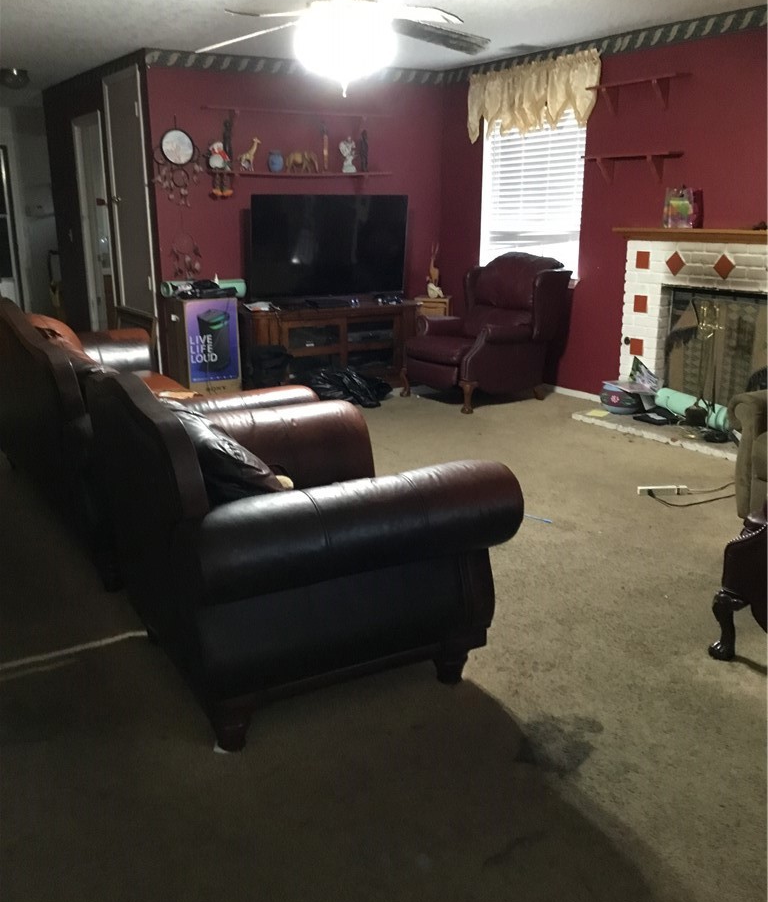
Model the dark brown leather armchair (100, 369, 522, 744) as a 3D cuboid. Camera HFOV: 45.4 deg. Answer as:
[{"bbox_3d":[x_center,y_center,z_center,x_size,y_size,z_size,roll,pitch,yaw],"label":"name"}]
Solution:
[{"bbox_3d":[-0.328,0.198,2.848,1.044,0.993,1.124,-9,18,-27],"label":"dark brown leather armchair"}]

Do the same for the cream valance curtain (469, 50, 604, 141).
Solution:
[{"bbox_3d":[1.058,-2.555,6.679,0.120,0.500,1.370,-10,18,-31],"label":"cream valance curtain"}]

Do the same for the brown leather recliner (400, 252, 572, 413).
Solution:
[{"bbox_3d":[0.756,-0.903,6.697,0.972,1.032,0.790,-11,19,-34],"label":"brown leather recliner"}]

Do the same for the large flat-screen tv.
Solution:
[{"bbox_3d":[-0.399,-1.556,7.078,1.330,0.800,0.180,-9,17,-28],"label":"large flat-screen tv"}]

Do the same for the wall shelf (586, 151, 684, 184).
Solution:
[{"bbox_3d":[1.604,-1.847,5.992,0.131,0.191,0.779,-9,18,-29],"label":"wall shelf"}]

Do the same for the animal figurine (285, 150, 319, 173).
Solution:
[{"bbox_3d":[-0.639,-2.244,7.108,0.297,0.175,0.093,-7,17,-23],"label":"animal figurine"}]

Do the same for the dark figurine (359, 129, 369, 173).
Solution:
[{"bbox_3d":[-0.168,-2.381,7.287,0.070,0.325,0.065,-10,18,-31],"label":"dark figurine"}]

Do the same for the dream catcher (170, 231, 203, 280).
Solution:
[{"bbox_3d":[-1.454,-1.439,6.757,0.240,0.345,0.035,-10,18,-31],"label":"dream catcher"}]

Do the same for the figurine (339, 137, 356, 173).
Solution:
[{"bbox_3d":[-0.278,-2.328,7.222,0.100,0.265,0.140,4,16,17],"label":"figurine"}]

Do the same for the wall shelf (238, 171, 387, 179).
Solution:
[{"bbox_3d":[-0.638,-2.164,7.152,1.530,0.054,0.131,-9,18,-29],"label":"wall shelf"}]

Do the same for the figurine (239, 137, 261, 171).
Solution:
[{"bbox_3d":[-0.999,-2.190,6.783,0.165,0.245,0.060,-10,18,-31],"label":"figurine"}]

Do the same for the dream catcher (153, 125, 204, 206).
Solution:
[{"bbox_3d":[-1.488,-2.085,6.700,0.393,0.557,0.046,-9,18,-29],"label":"dream catcher"}]

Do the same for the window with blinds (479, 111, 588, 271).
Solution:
[{"bbox_3d":[1.111,-1.957,6.965,0.087,1.232,1.201,-9,18,-29],"label":"window with blinds"}]

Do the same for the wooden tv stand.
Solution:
[{"bbox_3d":[-0.385,-0.808,7.143,1.407,0.626,0.595,-9,18,-29],"label":"wooden tv stand"}]

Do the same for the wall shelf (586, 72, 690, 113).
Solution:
[{"bbox_3d":[1.609,-2.271,5.843,0.150,0.185,0.750,-10,18,-31],"label":"wall shelf"}]

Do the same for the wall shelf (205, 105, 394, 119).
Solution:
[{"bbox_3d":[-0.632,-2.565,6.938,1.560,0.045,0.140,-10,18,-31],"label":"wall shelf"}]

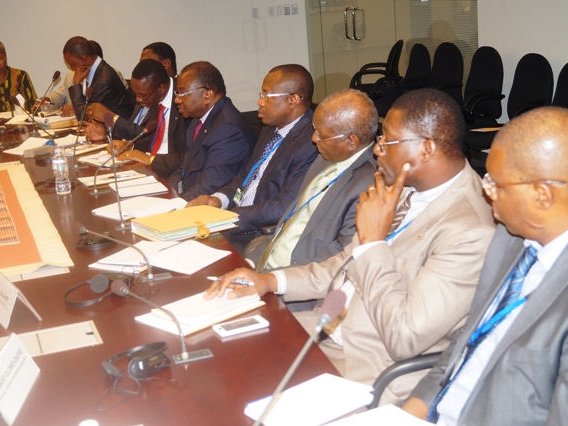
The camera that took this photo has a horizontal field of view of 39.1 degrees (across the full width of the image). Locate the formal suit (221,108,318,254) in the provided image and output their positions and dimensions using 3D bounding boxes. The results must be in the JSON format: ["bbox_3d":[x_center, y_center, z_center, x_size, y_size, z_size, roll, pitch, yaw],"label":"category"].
[{"bbox_3d":[0.022,-0.096,3.047,0.450,0.620,0.520,-9,17,-15],"label":"formal suit"}]

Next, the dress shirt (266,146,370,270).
[{"bbox_3d":[0.136,0.062,2.461,0.420,0.560,0.450,-9,17,-14],"label":"dress shirt"}]

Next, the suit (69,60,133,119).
[{"bbox_3d":[-1.227,-0.744,5.434,0.450,0.600,0.500,-10,16,-22],"label":"suit"}]

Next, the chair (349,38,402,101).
[{"bbox_3d":[0.899,-1.040,7.170,0.560,0.930,0.600,-2,17,10],"label":"chair"}]

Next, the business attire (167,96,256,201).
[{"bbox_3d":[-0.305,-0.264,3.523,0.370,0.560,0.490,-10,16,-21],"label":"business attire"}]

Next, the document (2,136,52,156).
[{"bbox_3d":[-1.434,-0.375,4.468,0.230,0.040,0.300,6,18,34],"label":"document"}]

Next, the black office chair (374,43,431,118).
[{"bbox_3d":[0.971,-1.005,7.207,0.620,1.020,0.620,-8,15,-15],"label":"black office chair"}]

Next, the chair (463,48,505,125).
[{"bbox_3d":[1.367,-0.787,6.279,0.620,1.020,0.620,-10,16,-21],"label":"chair"}]

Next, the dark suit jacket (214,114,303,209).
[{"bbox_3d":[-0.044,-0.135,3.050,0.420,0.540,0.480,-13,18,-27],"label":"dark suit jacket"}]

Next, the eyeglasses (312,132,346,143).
[{"bbox_3d":[0.143,-0.241,2.447,0.140,0.042,0.140,-16,17,-2],"label":"eyeglasses"}]

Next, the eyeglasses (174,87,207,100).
[{"bbox_3d":[-0.405,-0.521,3.500,0.140,0.045,0.140,-19,19,-16],"label":"eyeglasses"}]

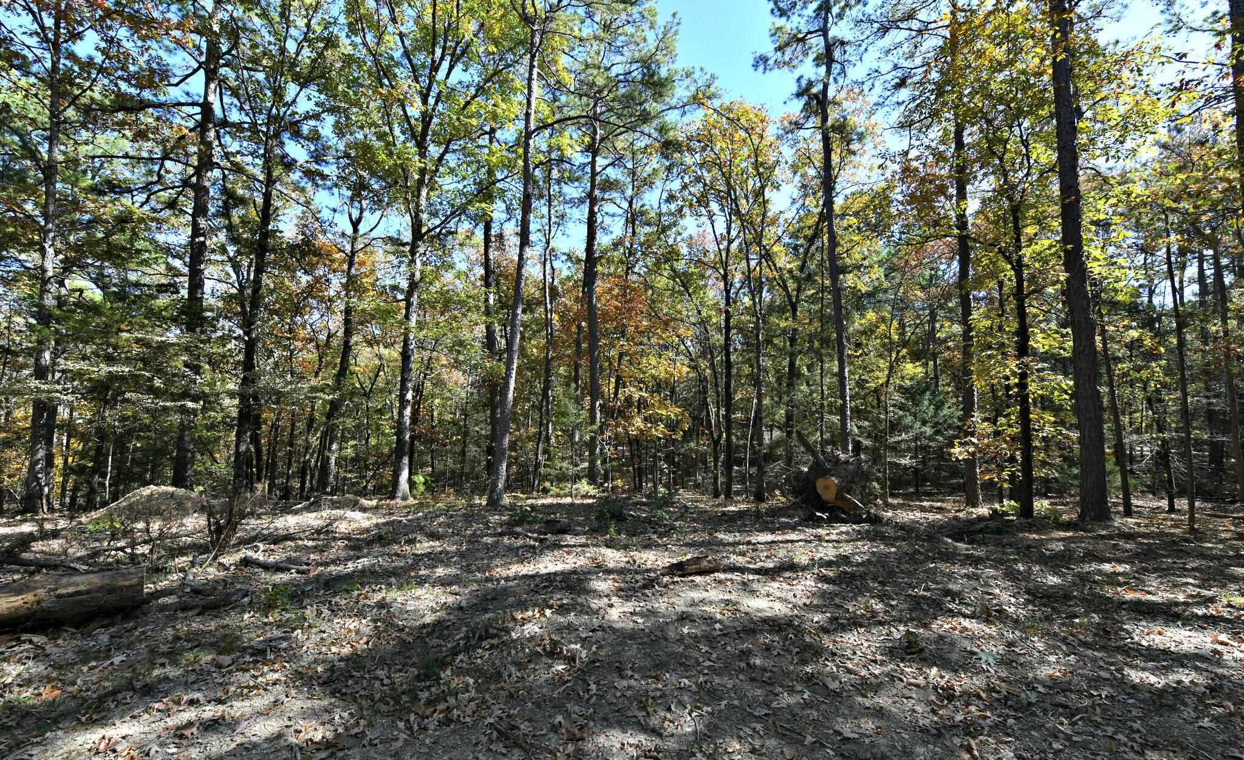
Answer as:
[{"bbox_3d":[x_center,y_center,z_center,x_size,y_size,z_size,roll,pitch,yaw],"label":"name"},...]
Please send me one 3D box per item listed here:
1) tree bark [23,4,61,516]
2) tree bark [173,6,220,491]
[{"bbox_3d":[-10.003,-2.259,8.408,0.250,9.072,0.250,-2,-4,0],"label":"tree bark"},{"bbox_3d":[-9.239,-3.015,10.572,0.340,10.934,0.340,0,-4,0],"label":"tree bark"}]

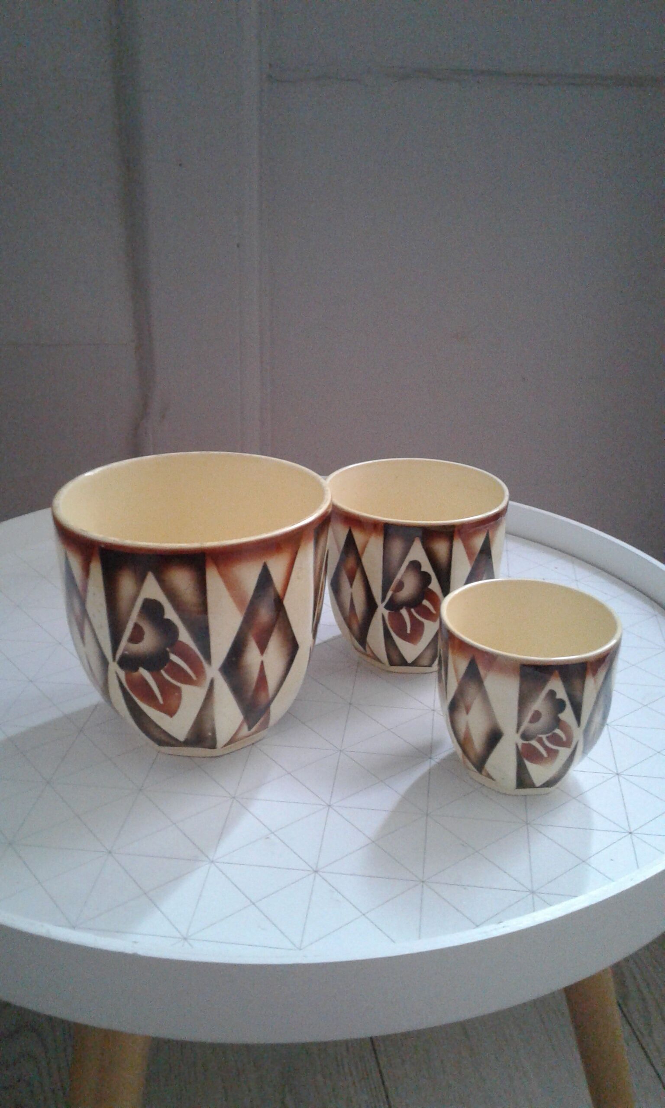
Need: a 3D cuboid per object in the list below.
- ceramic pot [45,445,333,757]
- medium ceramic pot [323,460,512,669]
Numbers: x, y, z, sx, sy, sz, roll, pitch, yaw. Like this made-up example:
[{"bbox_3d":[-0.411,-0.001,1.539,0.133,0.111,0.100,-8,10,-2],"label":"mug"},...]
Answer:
[{"bbox_3d":[-0.068,0.027,0.476,0.134,0.122,0.134,0,24,0],"label":"ceramic pot"},{"bbox_3d":[0.048,0.008,0.548,0.106,0.099,0.106,0,24,0],"label":"medium ceramic pot"}]

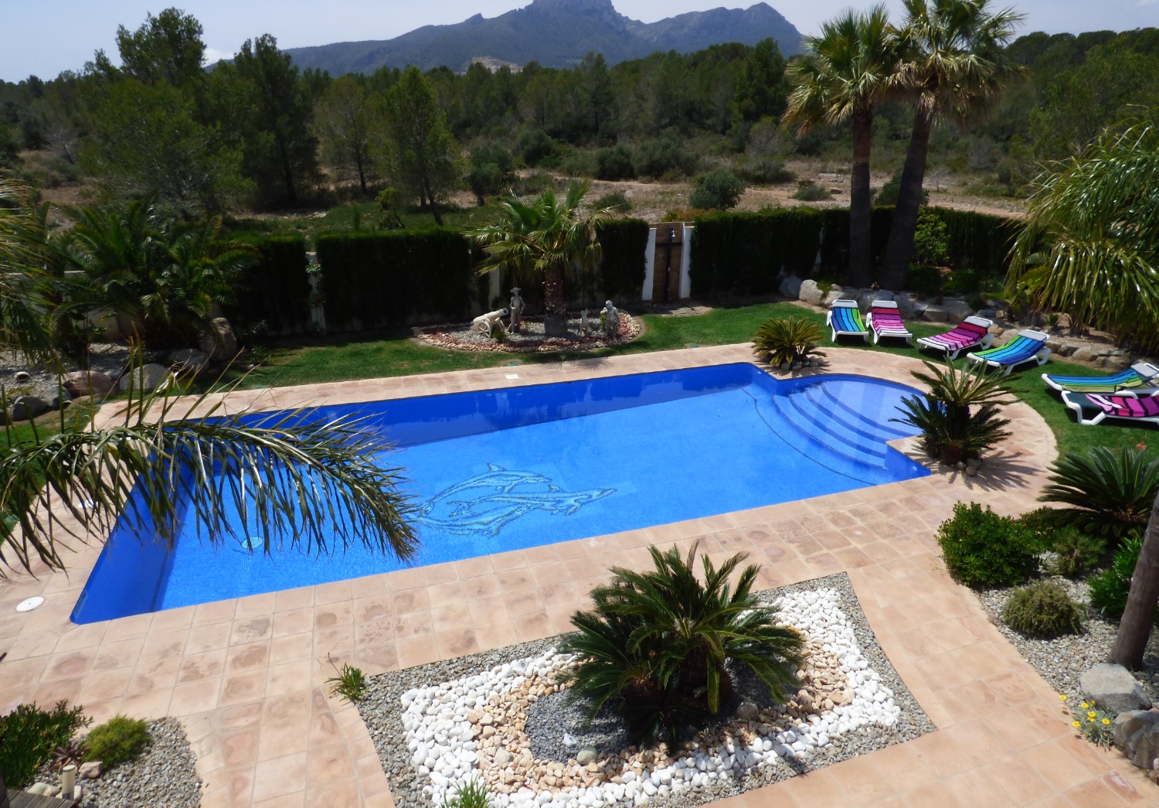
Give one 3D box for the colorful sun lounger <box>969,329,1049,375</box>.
[{"bbox_3d":[9.294,-1.150,14.444,1.850,0.640,0.720,-12,26,-27],"label":"colorful sun lounger"}]

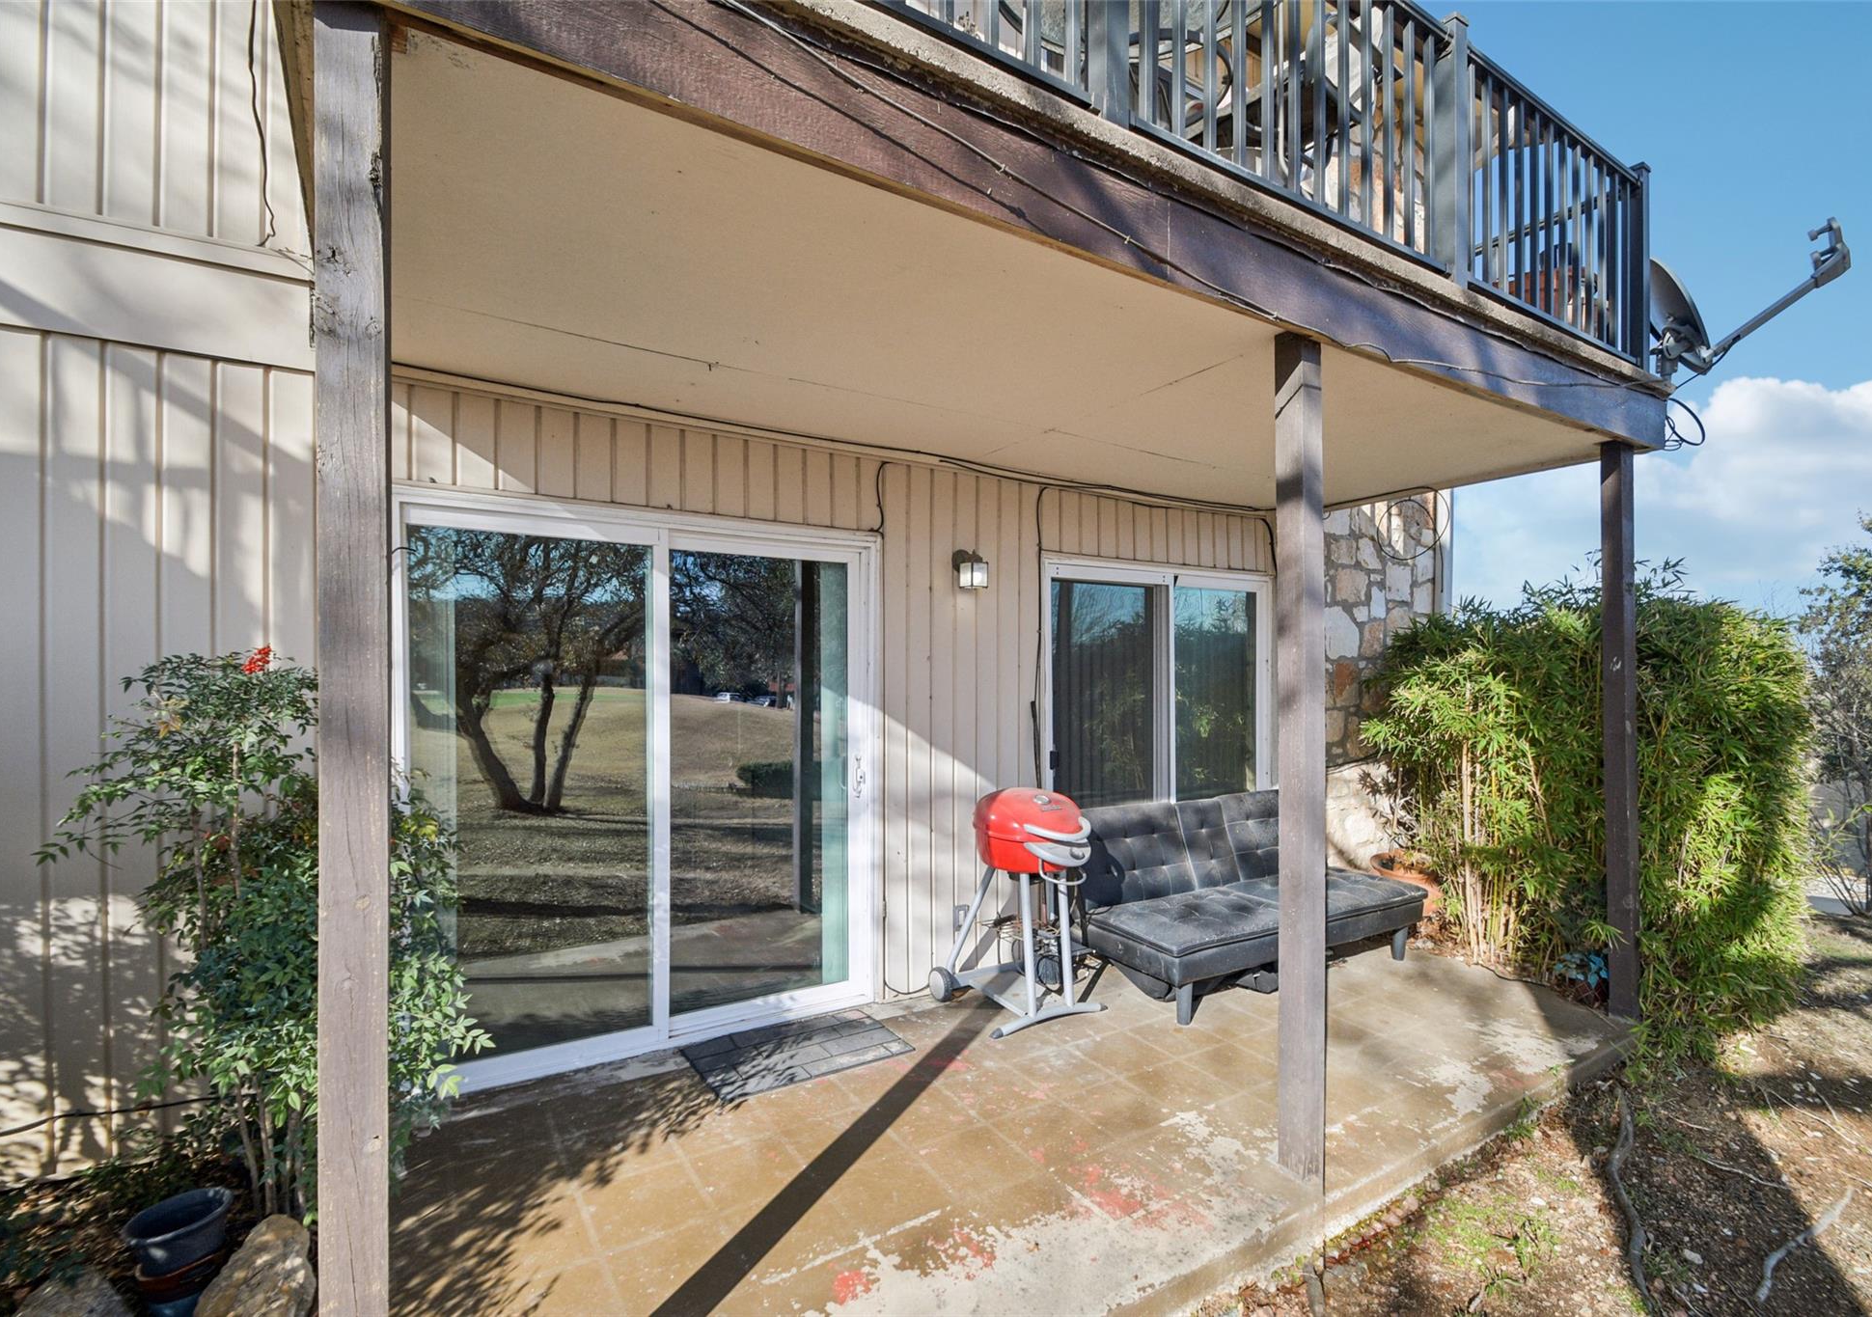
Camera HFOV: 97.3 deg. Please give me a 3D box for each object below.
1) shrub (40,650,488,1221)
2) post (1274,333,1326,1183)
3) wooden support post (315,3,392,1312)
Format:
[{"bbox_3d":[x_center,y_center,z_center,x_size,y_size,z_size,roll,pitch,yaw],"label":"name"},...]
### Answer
[{"bbox_3d":[-1.785,0.761,2.252,0.950,1.580,0.780,0,-1,-32],"label":"shrub"},{"bbox_3d":[1.076,0.289,2.451,0.090,2.460,0.090,0,-1,-32],"label":"post"},{"bbox_3d":[-0.895,0.275,1.266,0.090,2.460,0.090,0,-1,-32],"label":"wooden support post"}]

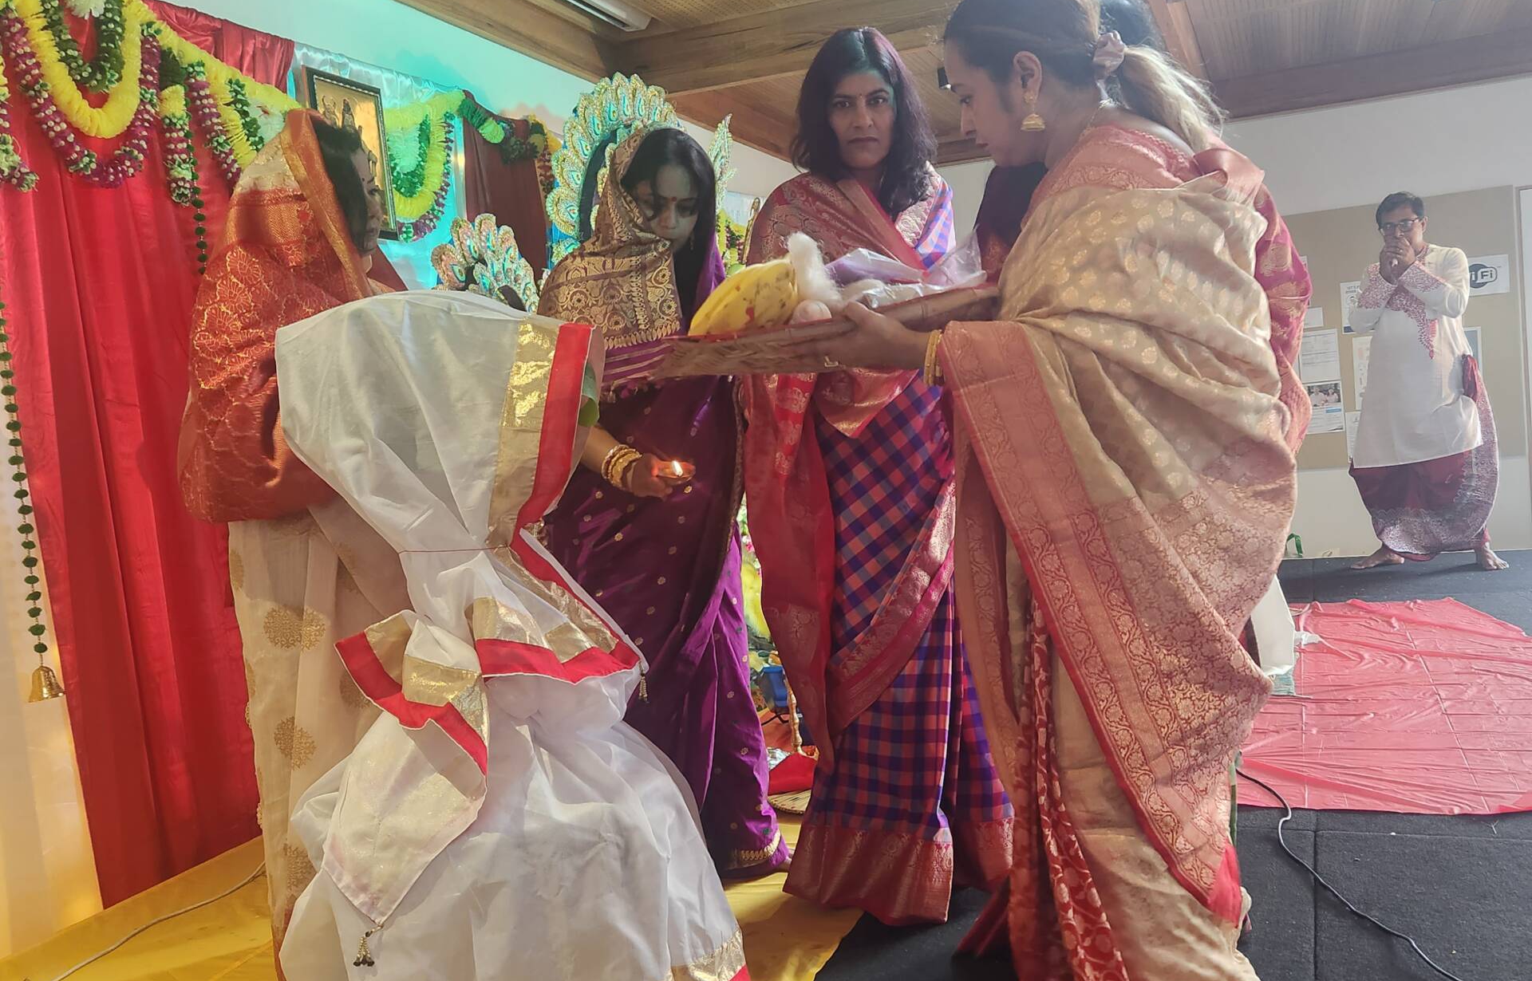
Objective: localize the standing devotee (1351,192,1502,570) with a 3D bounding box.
[{"bbox_3d":[3.074,-0.524,6.381,0.680,1.750,0.460,-3,3,27],"label":"standing devotee"}]

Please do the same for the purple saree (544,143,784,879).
[{"bbox_3d":[-0.208,0.015,2.865,0.480,1.550,0.420,-6,3,-20],"label":"purple saree"}]

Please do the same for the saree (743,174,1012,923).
[{"bbox_3d":[0.237,0.071,2.647,0.510,1.390,0.420,-4,3,16],"label":"saree"}]

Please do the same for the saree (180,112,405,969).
[{"bbox_3d":[-0.846,0.085,2.478,0.430,1.550,0.450,-6,3,-32],"label":"saree"}]

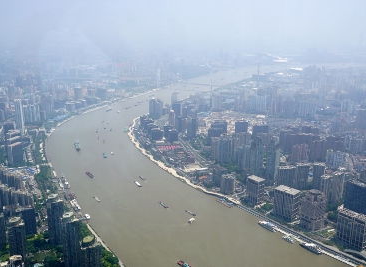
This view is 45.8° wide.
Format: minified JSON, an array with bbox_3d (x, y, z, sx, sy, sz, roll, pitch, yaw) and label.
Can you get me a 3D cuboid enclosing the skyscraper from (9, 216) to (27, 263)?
[{"bbox_3d":[-372.200,241.800,977.800,32.200,107.600,28.000,-6,17,-23],"label":"skyscraper"}]

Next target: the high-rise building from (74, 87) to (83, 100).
[{"bbox_3d":[-732.830,-281.000,3036.240,44.000,84.000,28.000,0,15,0],"label":"high-rise building"}]

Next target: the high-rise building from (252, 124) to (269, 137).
[{"bbox_3d":[336.970,10.790,1869.950,64.880,78.000,32.440,3,15,8],"label":"high-rise building"}]

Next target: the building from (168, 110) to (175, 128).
[{"bbox_3d":[-55.130,-65.070,2191.510,22.000,103.000,22.000,6,16,19],"label":"building"}]

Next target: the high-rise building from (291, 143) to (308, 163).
[{"bbox_3d":[457.000,75.900,1692.900,46.700,72.400,26.000,-1,15,-8],"label":"high-rise building"}]

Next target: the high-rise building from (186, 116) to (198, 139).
[{"bbox_3d":[44.030,-32.340,2096.670,29.000,89.000,29.000,13,19,40],"label":"high-rise building"}]

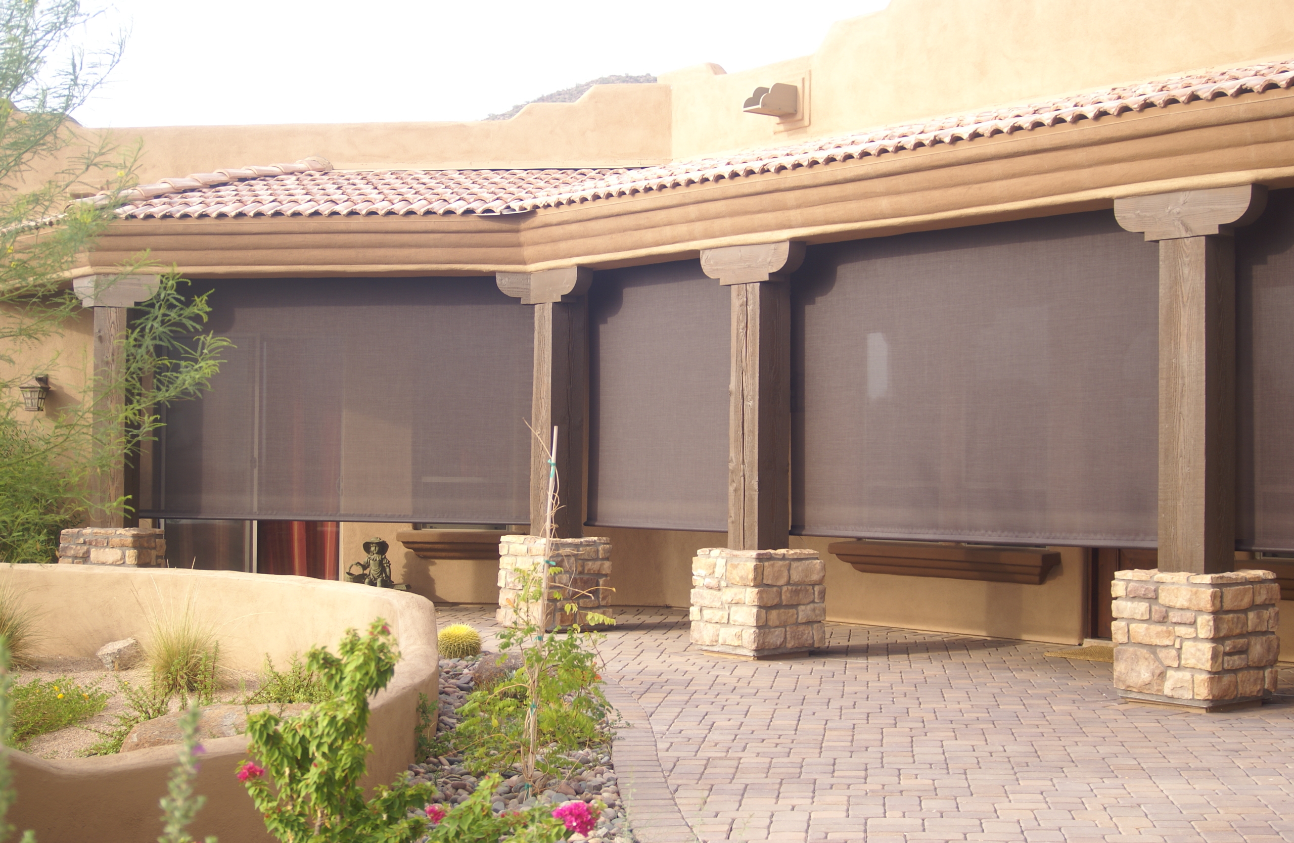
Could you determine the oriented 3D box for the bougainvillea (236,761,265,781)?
[{"bbox_3d":[-1.077,0.948,5.075,0.080,0.056,0.070,1,-2,0],"label":"bougainvillea"}]

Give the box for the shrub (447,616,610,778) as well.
[{"bbox_3d":[-0.465,1.138,7.620,0.630,0.660,0.600,1,-2,0],"label":"shrub"}]

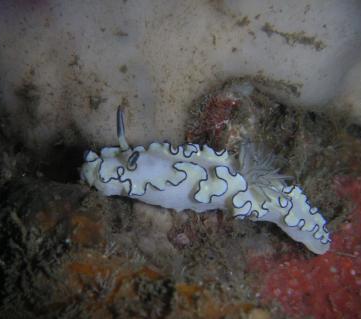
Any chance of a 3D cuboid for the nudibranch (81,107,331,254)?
[{"bbox_3d":[0.008,0.005,0.110,0.060,0.014,0.015,19,44,0],"label":"nudibranch"}]

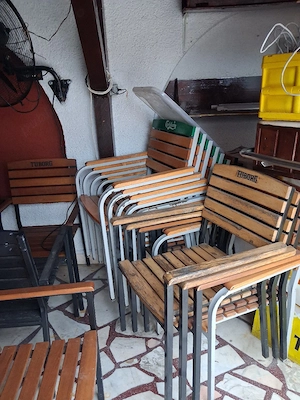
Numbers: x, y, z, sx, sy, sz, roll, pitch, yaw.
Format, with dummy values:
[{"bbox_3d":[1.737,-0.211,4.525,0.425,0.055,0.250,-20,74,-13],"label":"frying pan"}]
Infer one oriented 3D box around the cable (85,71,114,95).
[{"bbox_3d":[-0.347,-0.784,2.100,0.180,0.160,0.110,-3,17,-3],"label":"cable"}]

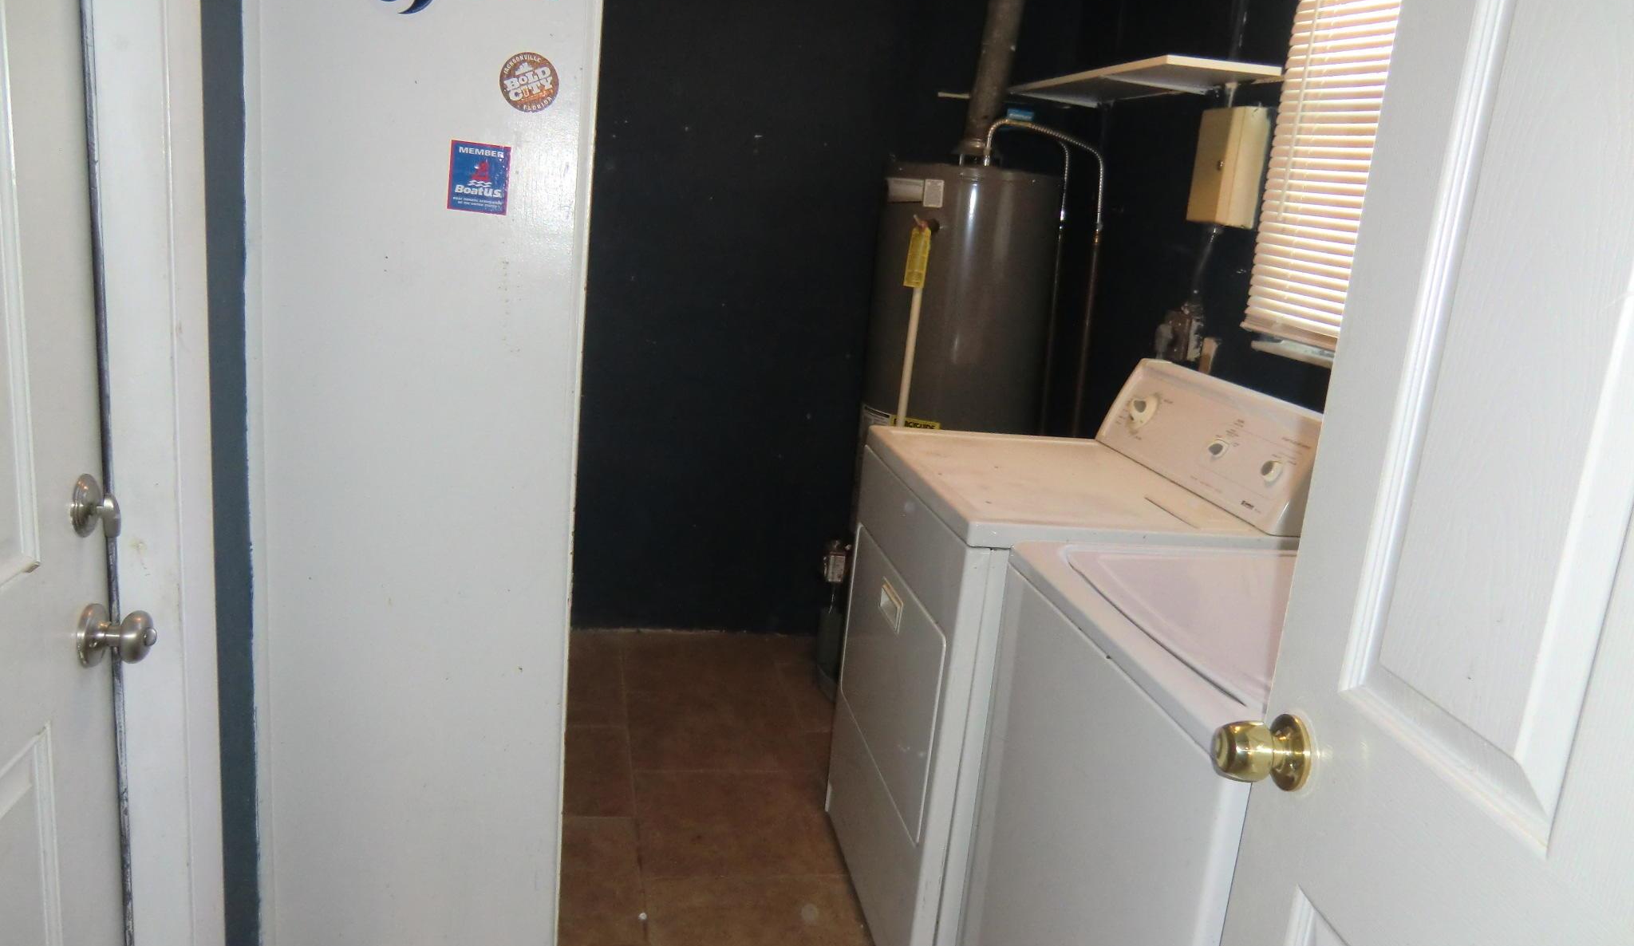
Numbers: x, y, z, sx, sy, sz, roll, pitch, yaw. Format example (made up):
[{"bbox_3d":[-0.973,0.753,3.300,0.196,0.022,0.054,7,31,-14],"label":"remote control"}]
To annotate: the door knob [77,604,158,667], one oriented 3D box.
[{"bbox_3d":[-0.713,0.167,1.166,0.063,0.062,0.062,3,13,-11],"label":"door knob"}]

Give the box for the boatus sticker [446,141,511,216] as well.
[{"bbox_3d":[-0.453,-0.396,1.522,0.077,0.089,0.003,3,13,-11],"label":"boatus sticker"}]

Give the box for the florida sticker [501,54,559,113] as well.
[{"bbox_3d":[-0.381,-0.519,1.504,0.076,0.076,0.003,3,13,-11],"label":"florida sticker"}]

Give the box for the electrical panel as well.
[{"bbox_3d":[0.918,-0.685,2.538,0.086,0.250,0.135,3,13,-11],"label":"electrical panel"}]

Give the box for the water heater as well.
[{"bbox_3d":[0.380,-0.092,3.316,0.512,1.540,0.512,3,13,-11],"label":"water heater"}]

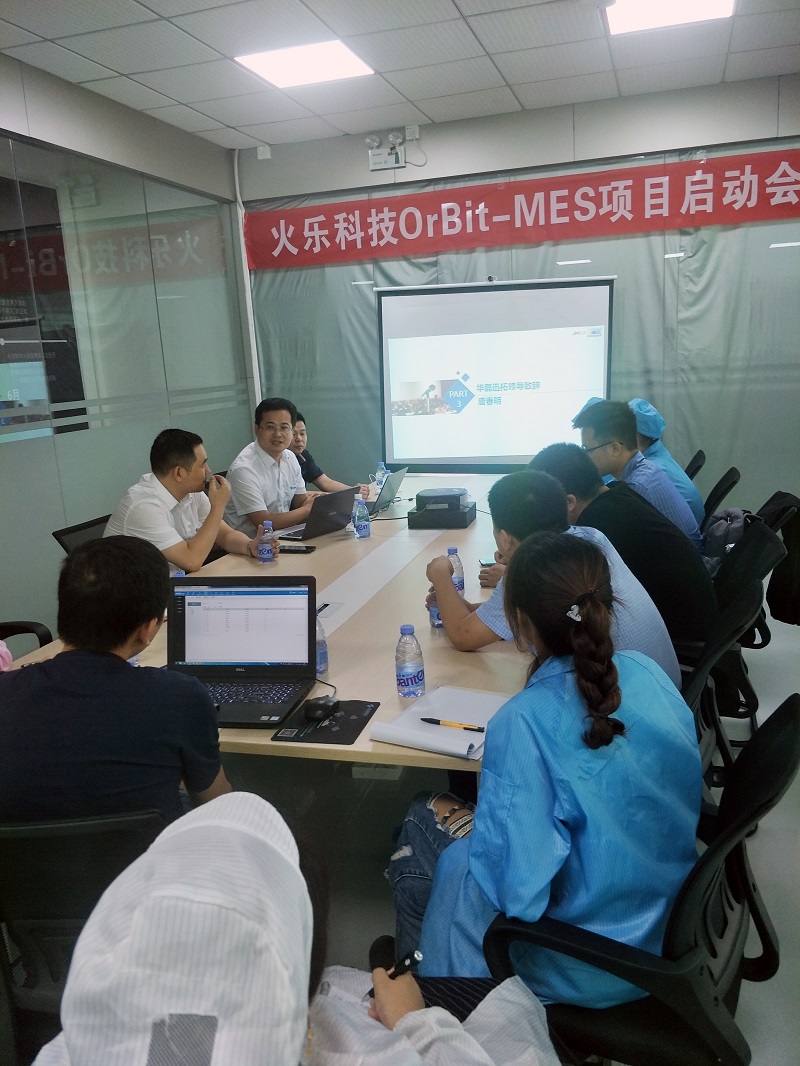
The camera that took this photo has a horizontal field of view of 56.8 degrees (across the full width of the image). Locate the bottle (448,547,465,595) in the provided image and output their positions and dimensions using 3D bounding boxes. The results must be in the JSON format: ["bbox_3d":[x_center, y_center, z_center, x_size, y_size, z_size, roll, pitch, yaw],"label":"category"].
[{"bbox_3d":[0.158,0.118,2.200,0.064,0.162,0.064,3,15,19],"label":"bottle"}]

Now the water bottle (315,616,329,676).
[{"bbox_3d":[-0.204,0.251,1.735,0.064,0.162,0.064,3,15,19],"label":"water bottle"}]

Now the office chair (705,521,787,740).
[{"bbox_3d":[0.945,0.440,2.560,0.620,0.940,0.580,1,15,13],"label":"office chair"}]

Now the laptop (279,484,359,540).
[{"bbox_3d":[-0.394,-0.121,3.393,0.315,0.215,0.340,8,18,34],"label":"laptop"}]

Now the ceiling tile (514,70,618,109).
[{"bbox_3d":[1.011,-2.719,4.561,0.600,0.020,0.585,3,16,18],"label":"ceiling tile"}]

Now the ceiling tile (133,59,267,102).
[{"bbox_3d":[-1.086,-2.528,4.138,0.610,0.020,0.562,2,15,18],"label":"ceiling tile"}]

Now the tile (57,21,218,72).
[{"bbox_3d":[-1.258,-2.389,3.633,0.610,0.020,0.562,2,15,18],"label":"tile"}]

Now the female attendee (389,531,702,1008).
[{"bbox_3d":[0.269,0.601,1.439,0.500,1.200,0.680,-5,15,-11],"label":"female attendee"}]

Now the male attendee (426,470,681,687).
[{"bbox_3d":[0.420,0.418,1.968,0.660,1.180,0.530,11,20,42],"label":"male attendee"}]

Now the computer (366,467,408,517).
[{"bbox_3d":[-0.135,-0.223,3.777,0.320,0.190,0.320,4,16,22],"label":"computer"}]

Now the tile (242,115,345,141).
[{"bbox_3d":[-0.745,-2.791,5.117,0.600,0.015,0.550,3,15,19],"label":"tile"}]

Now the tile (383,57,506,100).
[{"bbox_3d":[0.260,-2.618,4.257,0.610,0.020,0.562,2,15,18],"label":"tile"}]

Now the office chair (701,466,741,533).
[{"bbox_3d":[1.231,0.193,3.432,0.620,0.940,0.580,3,16,18],"label":"office chair"}]

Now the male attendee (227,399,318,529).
[{"bbox_3d":[-0.548,0.056,3.281,0.680,1.290,0.530,9,18,36],"label":"male attendee"}]

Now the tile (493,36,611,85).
[{"bbox_3d":[0.846,-2.593,4.064,0.610,0.020,0.562,2,15,18],"label":"tile"}]

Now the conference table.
[{"bbox_3d":[0.032,0.417,3.075,1.328,0.750,3.043,2,15,18],"label":"conference table"}]

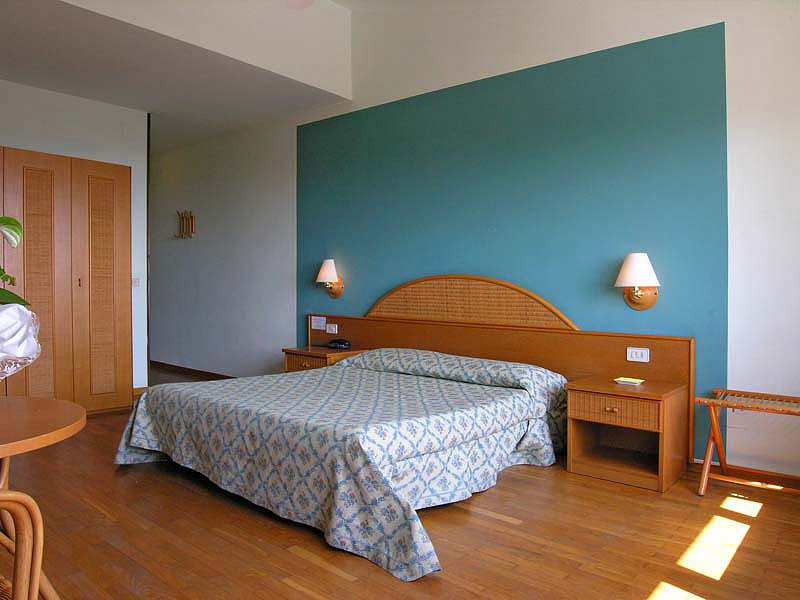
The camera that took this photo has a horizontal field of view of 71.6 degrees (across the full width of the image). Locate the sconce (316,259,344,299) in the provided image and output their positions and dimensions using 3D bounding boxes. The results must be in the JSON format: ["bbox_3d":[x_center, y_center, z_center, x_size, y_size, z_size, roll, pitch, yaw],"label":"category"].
[{"bbox_3d":[-0.588,-0.175,4.659,0.235,0.325,0.210,2,2,38],"label":"sconce"}]

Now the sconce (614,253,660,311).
[{"bbox_3d":[1.347,-0.098,3.133,0.235,0.325,0.210,2,2,38],"label":"sconce"}]

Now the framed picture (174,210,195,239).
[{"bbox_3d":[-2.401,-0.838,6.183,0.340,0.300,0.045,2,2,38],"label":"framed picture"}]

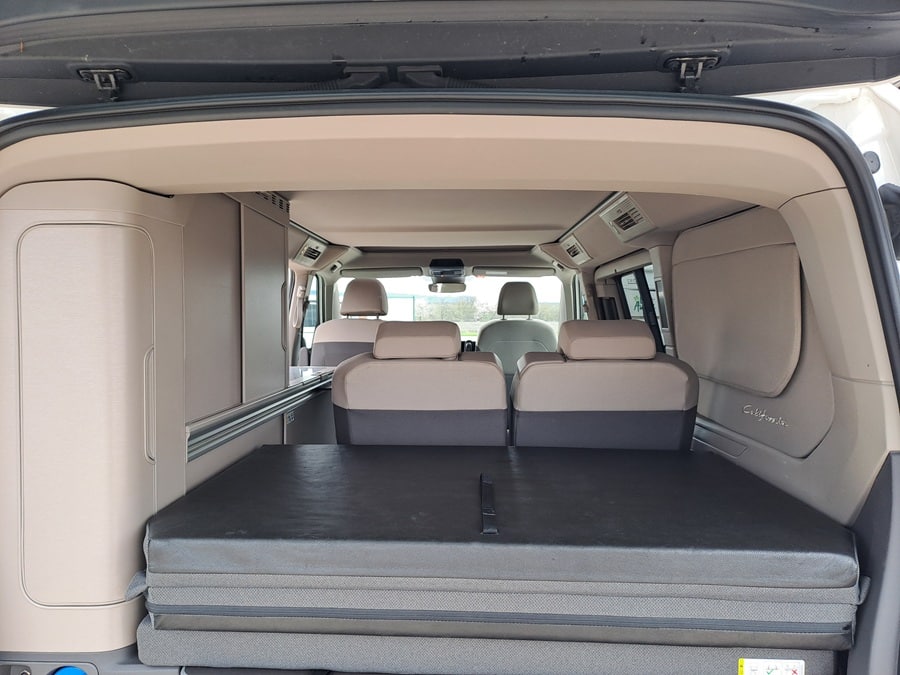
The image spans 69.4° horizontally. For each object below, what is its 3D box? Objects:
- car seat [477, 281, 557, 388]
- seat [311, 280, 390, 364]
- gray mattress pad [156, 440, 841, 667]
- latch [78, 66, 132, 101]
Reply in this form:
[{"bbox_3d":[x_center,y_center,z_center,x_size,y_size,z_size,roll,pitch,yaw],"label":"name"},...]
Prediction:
[{"bbox_3d":[0.435,0.140,4.070,0.540,1.000,0.660,0,2,2],"label":"car seat"},{"bbox_3d":[-0.475,0.160,3.860,0.550,1.000,0.660,0,2,2],"label":"seat"},{"bbox_3d":[0.066,0.358,1.220,1.030,0.175,0.640,0,2,2],"label":"gray mattress pad"},{"bbox_3d":[-0.452,-0.331,0.850,0.068,0.040,0.036,0,2,2],"label":"latch"}]

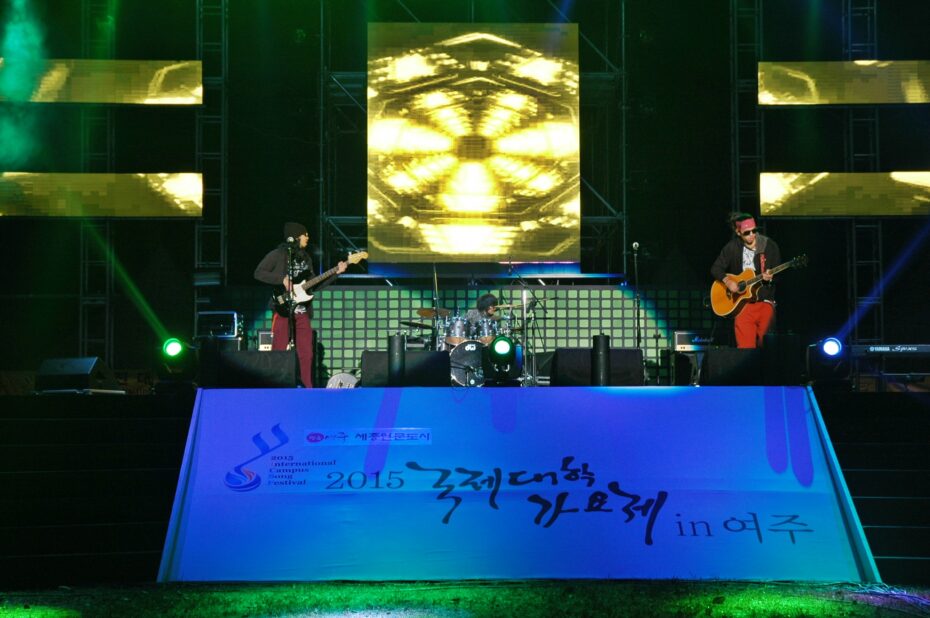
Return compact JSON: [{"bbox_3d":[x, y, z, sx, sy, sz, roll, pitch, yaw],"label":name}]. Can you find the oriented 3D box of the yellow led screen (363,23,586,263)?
[{"bbox_3d":[0.117,-2.156,23.200,2.780,3.130,0.200,0,-3,0],"label":"yellow led screen"}]

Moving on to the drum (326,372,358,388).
[{"bbox_3d":[-1.331,0.871,19.500,0.400,0.400,0.320,0,-3,0],"label":"drum"}]

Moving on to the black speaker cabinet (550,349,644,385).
[{"bbox_3d":[1.280,0.575,17.200,0.910,0.390,0.520,0,-3,0],"label":"black speaker cabinet"}]

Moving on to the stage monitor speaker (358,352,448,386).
[{"bbox_3d":[-0.568,0.602,17.000,0.860,0.410,0.550,0,-3,0],"label":"stage monitor speaker"}]

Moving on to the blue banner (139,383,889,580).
[{"bbox_3d":[0.405,1.420,15.130,5.600,0.100,2.960,0,28,-1],"label":"blue banner"}]

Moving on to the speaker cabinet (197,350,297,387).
[{"bbox_3d":[-2.057,0.602,17.000,0.880,0.410,0.550,0,-3,5],"label":"speaker cabinet"}]

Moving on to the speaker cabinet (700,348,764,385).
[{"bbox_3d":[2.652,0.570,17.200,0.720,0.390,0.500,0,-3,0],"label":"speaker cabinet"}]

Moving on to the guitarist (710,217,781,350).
[{"bbox_3d":[2.767,-0.056,17.500,0.700,1.790,0.500,0,-3,-4],"label":"guitarist"}]

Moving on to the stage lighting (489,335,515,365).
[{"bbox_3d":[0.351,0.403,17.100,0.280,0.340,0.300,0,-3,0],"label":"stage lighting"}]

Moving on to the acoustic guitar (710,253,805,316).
[{"bbox_3d":[2.931,-0.277,17.700,1.050,0.410,0.120,-23,-22,0],"label":"acoustic guitar"}]

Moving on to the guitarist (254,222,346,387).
[{"bbox_3d":[-1.672,-0.005,18.100,0.780,1.760,0.600,2,-4,-28],"label":"guitarist"}]

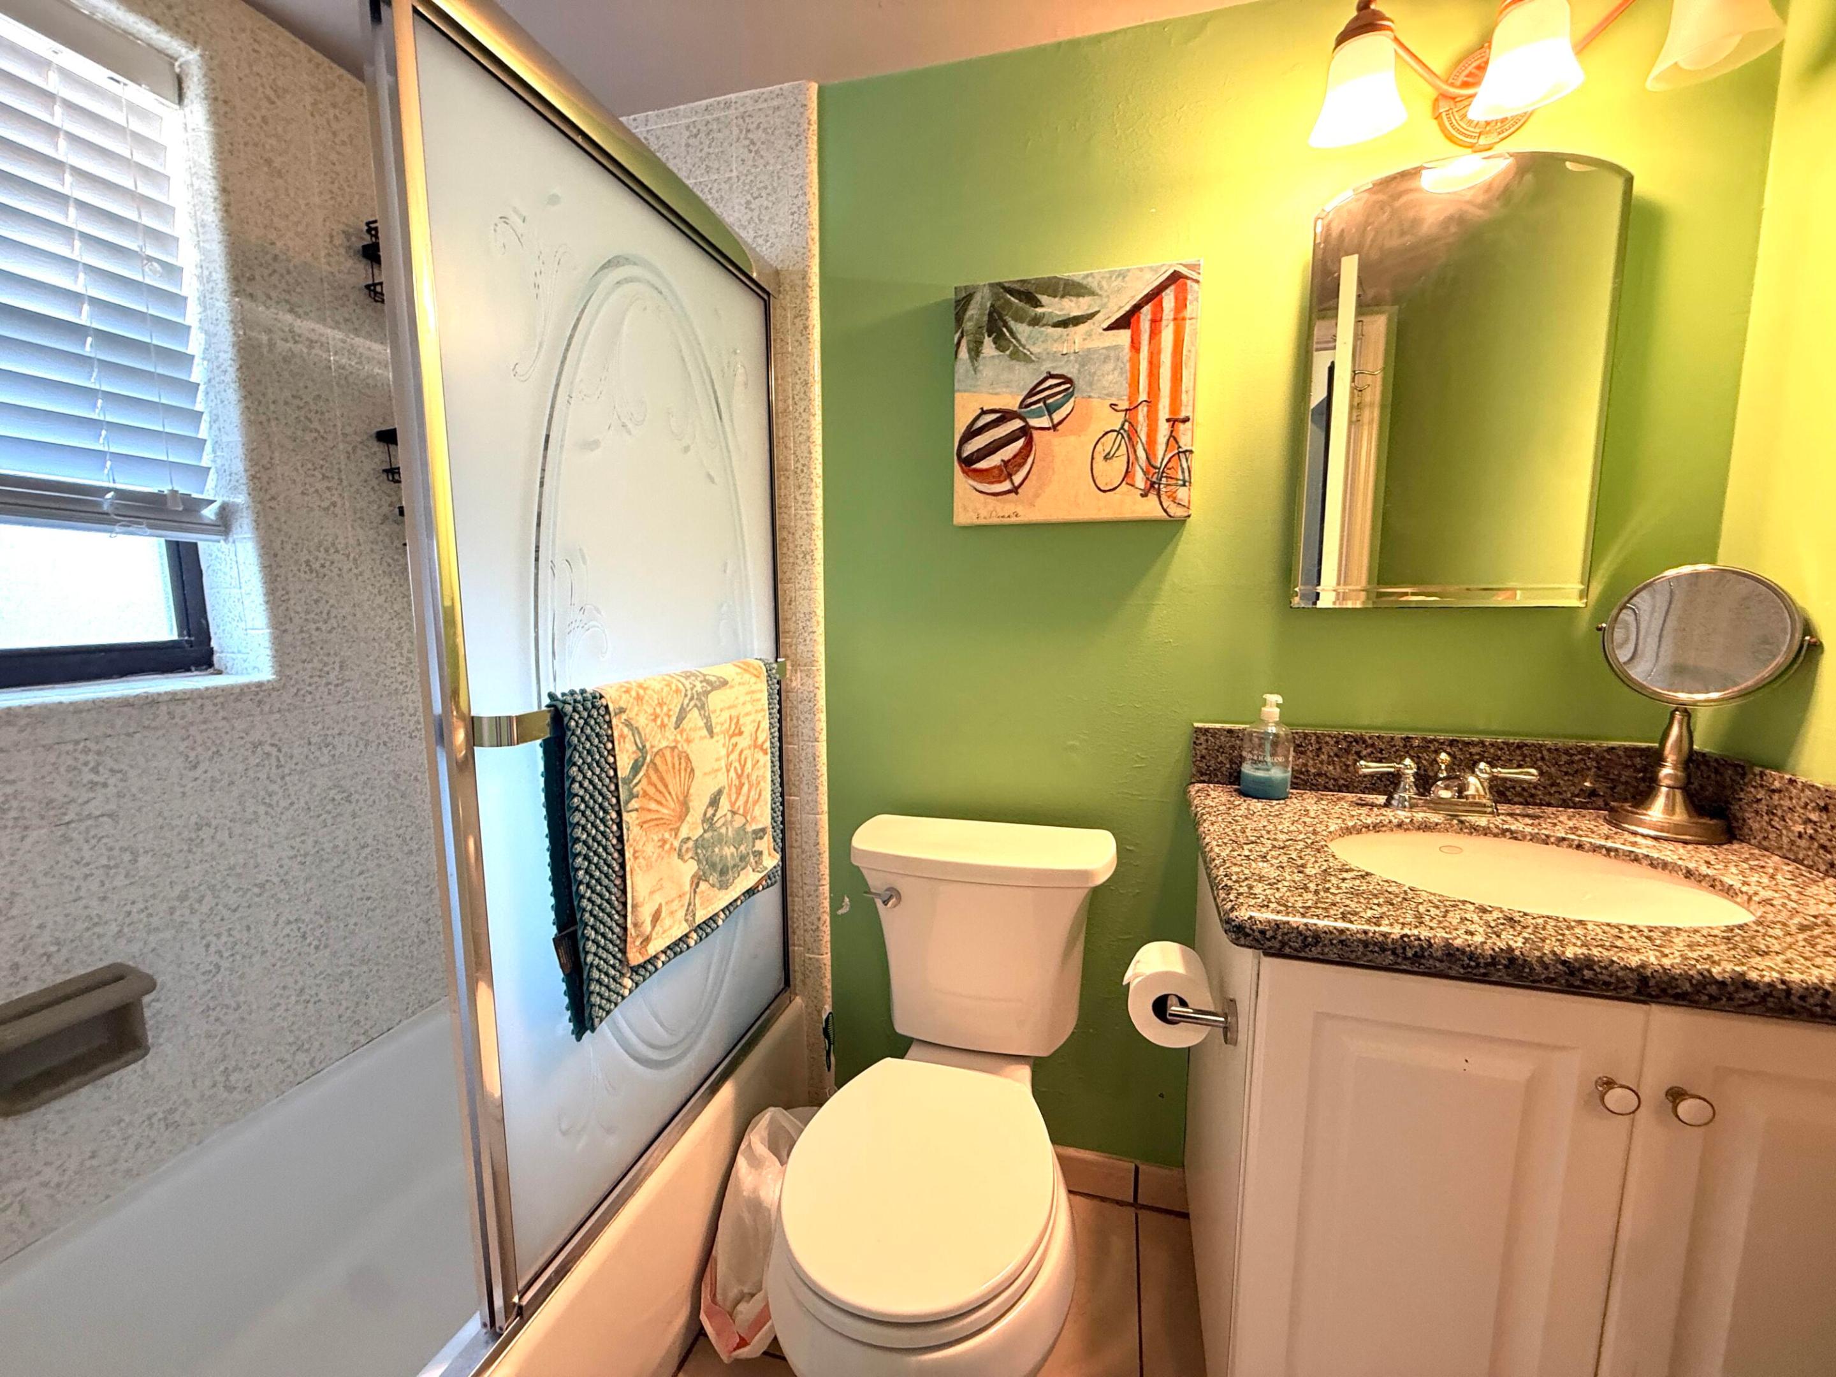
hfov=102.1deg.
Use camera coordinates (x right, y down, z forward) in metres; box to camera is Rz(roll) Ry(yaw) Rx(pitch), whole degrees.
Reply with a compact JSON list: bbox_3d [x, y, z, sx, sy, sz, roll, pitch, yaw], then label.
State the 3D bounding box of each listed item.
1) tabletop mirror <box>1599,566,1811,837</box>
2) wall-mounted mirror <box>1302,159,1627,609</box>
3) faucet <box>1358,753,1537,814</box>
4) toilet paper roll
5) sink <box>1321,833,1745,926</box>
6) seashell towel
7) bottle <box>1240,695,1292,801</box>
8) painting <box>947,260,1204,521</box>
[{"bbox_3d":[1.062,0.017,1.028,0.124,0.371,0.215,-5,9,-34],"label":"tabletop mirror"},{"bbox_3d":[0.819,-0.460,1.148,0.406,0.662,0.028,2,8,15],"label":"wall-mounted mirror"},{"bbox_3d":[0.801,0.150,1.108,0.243,0.088,0.155,2,8,15],"label":"faucet"},{"bbox_3d":[0.375,0.455,1.110,0.117,0.117,0.100,2,8,15],"label":"toilet paper roll"},{"bbox_3d":[0.738,0.312,0.924,0.430,0.160,0.350,2,8,15],"label":"sink"},{"bbox_3d":[-0.340,0.185,1.130,0.062,0.420,0.540,2,8,15],"label":"seashell towel"},{"bbox_3d":[0.581,0.094,1.230,0.073,0.168,0.073,-6,9,-40],"label":"bottle"},{"bbox_3d":[0.266,-0.494,1.291,0.404,0.407,0.038,2,8,15],"label":"painting"}]

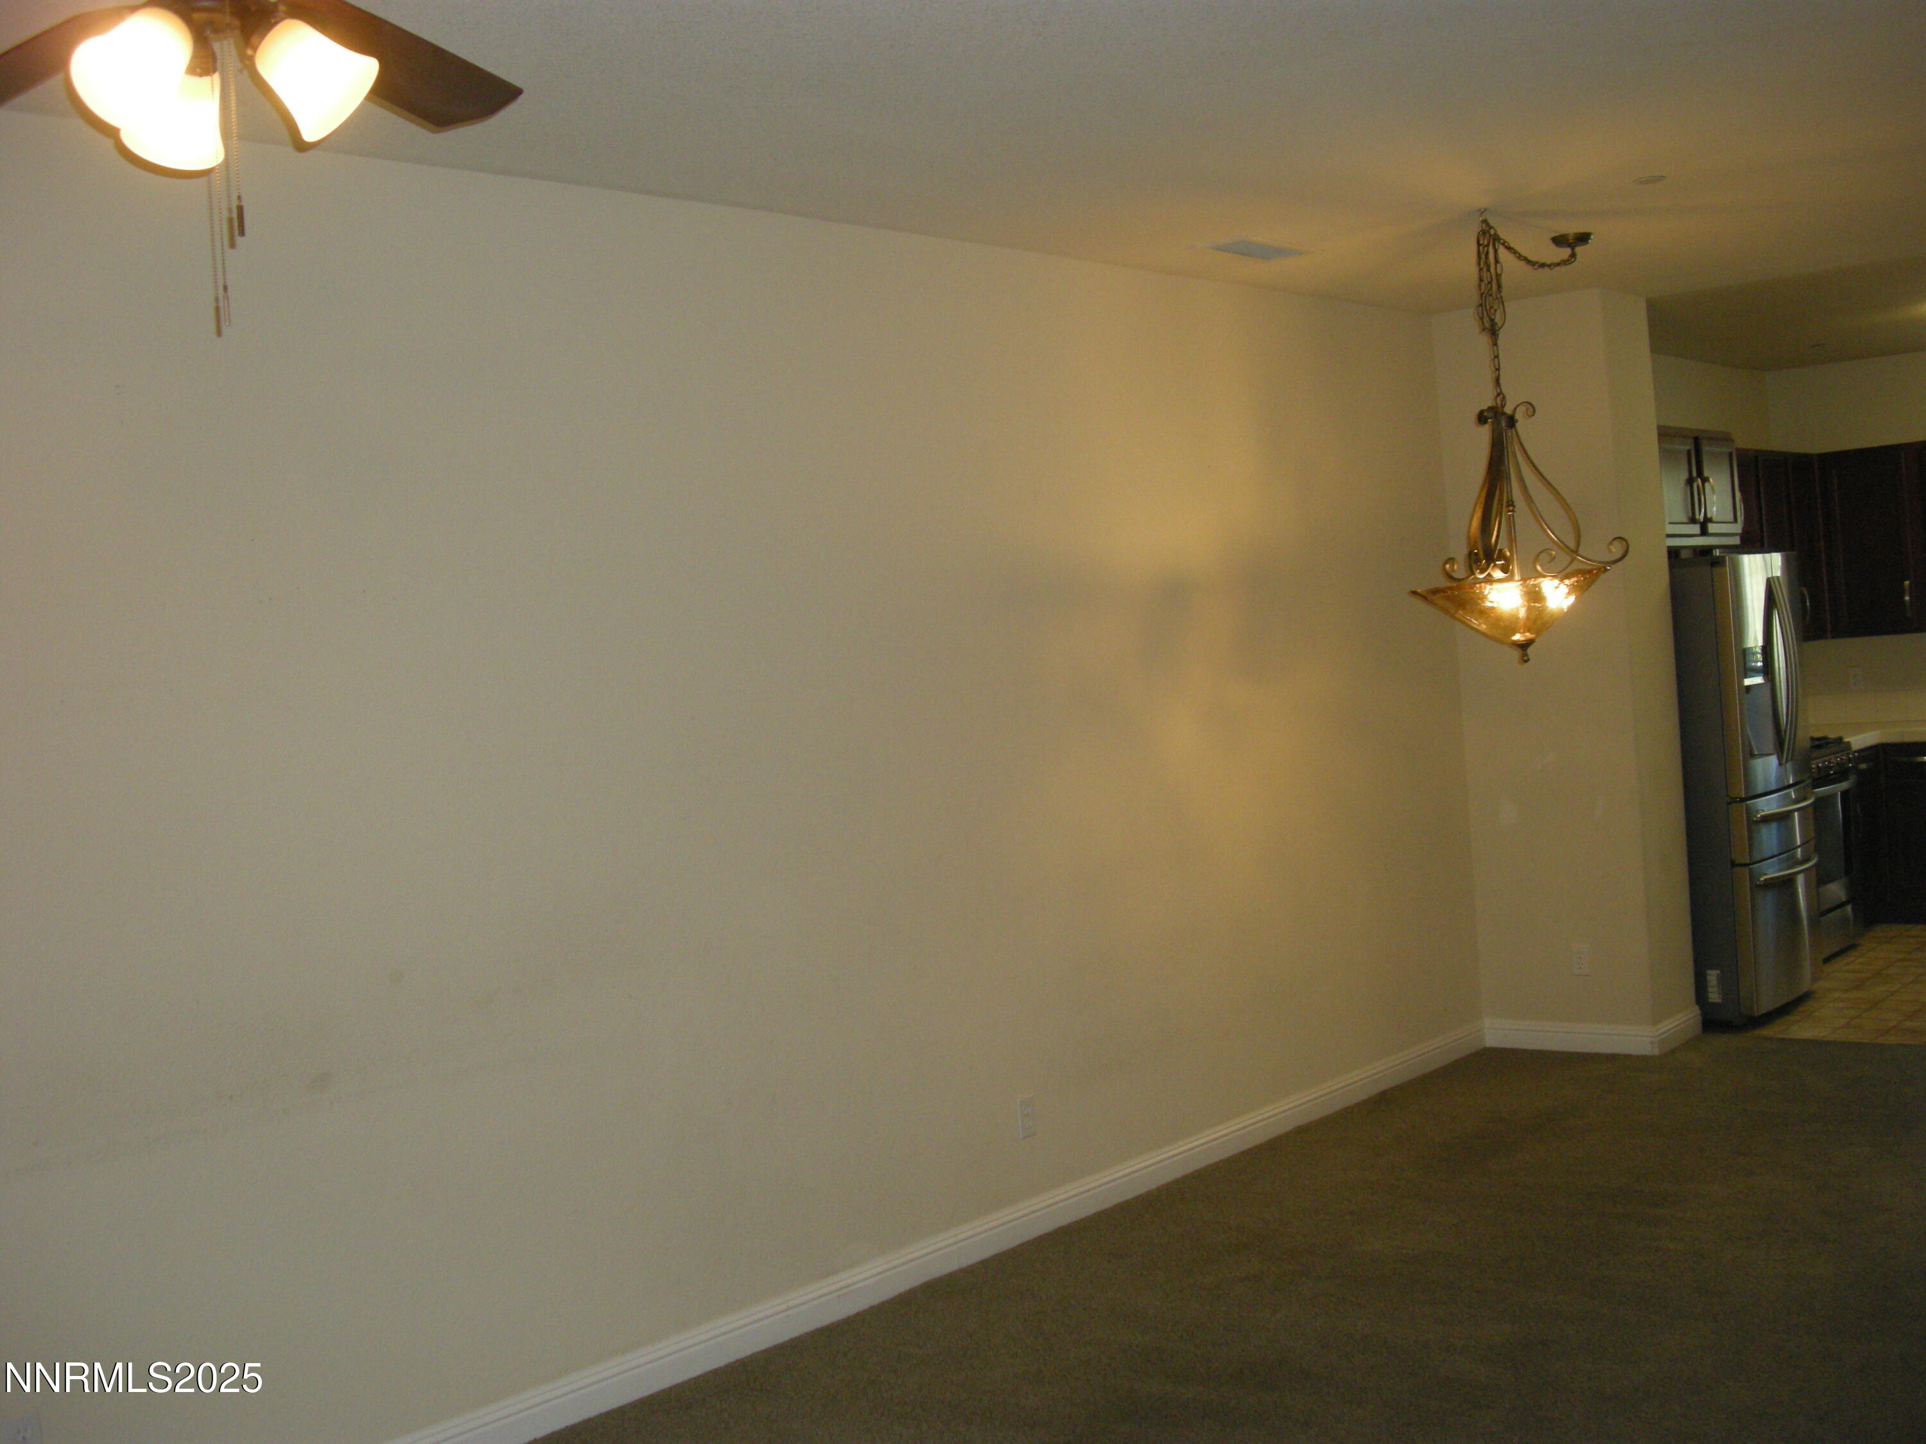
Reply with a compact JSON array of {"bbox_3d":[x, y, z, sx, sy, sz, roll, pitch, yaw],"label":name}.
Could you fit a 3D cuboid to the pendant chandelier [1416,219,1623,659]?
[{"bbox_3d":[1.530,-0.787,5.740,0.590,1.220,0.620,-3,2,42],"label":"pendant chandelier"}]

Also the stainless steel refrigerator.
[{"bbox_3d":[2.874,0.246,8.176,0.900,1.770,0.900,-3,2,42],"label":"stainless steel refrigerator"}]

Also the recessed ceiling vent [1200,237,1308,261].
[{"bbox_3d":[0.868,-1.382,6.062,0.170,0.025,0.400,-3,2,42],"label":"recessed ceiling vent"}]

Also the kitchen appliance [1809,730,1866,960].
[{"bbox_3d":[3.550,0.578,9.146,0.670,0.940,0.770,-3,2,42],"label":"kitchen appliance"}]

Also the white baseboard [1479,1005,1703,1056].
[{"bbox_3d":[2.375,1.135,7.712,0.645,0.110,0.450,-3,2,42],"label":"white baseboard"}]

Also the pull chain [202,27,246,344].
[{"bbox_3d":[-0.789,-0.580,2.200,0.032,0.320,0.032,-3,2,42],"label":"pull chain"}]

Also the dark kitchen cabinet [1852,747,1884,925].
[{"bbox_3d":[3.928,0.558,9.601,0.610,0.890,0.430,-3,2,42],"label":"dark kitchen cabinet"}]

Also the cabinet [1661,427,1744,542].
[{"bbox_3d":[2.654,-0.908,8.260,0.610,0.460,0.910,-3,2,42],"label":"cabinet"}]

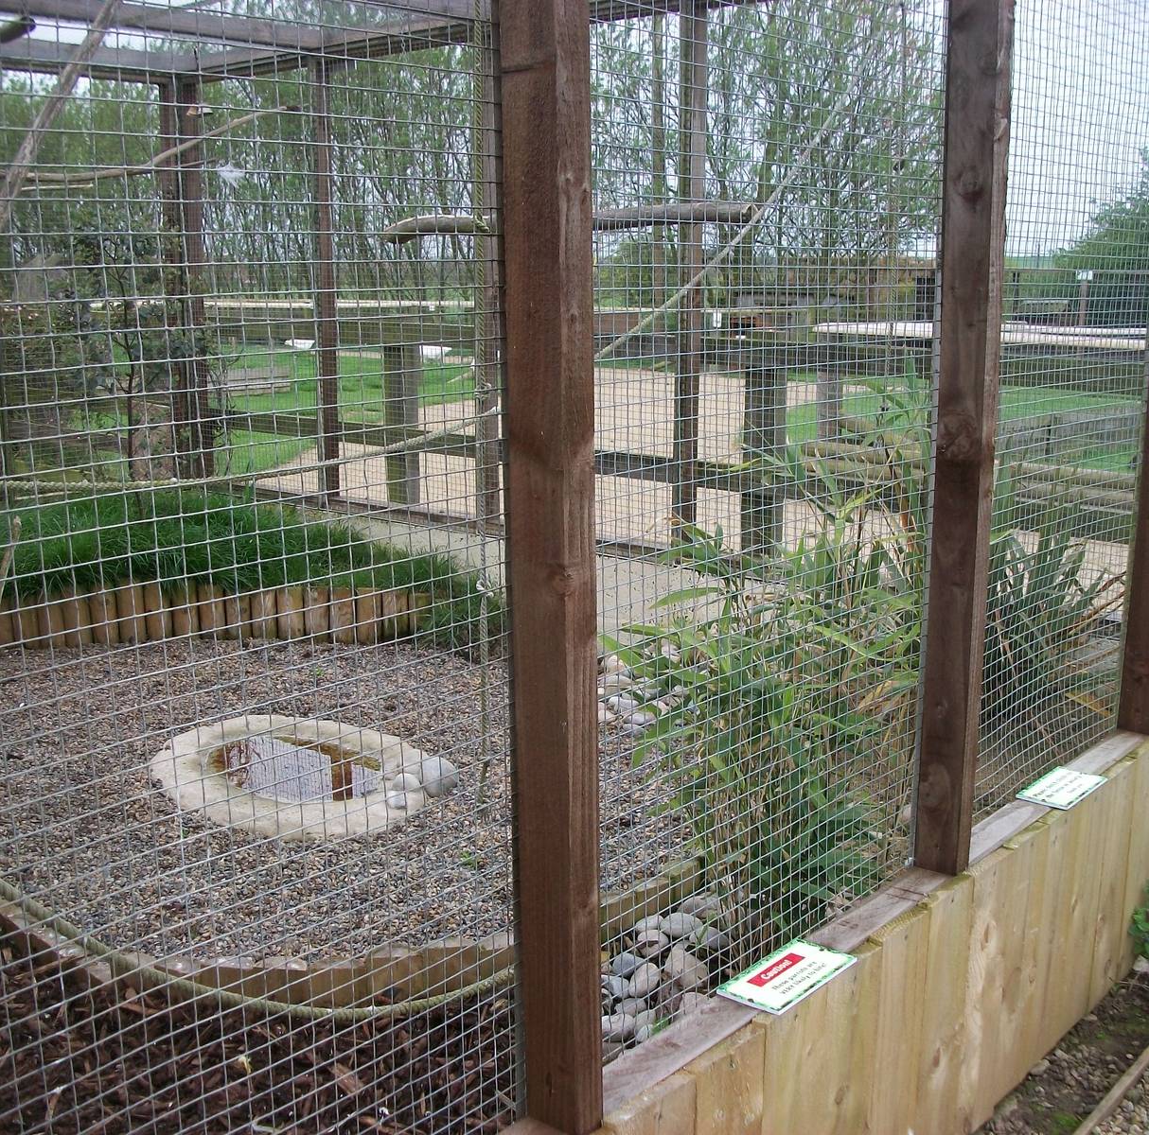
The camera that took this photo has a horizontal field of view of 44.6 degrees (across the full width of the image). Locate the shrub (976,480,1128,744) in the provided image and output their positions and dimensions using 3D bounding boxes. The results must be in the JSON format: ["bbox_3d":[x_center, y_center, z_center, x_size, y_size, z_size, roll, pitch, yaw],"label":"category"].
[{"bbox_3d":[1.166,0.078,3.452,0.434,0.667,0.424,4,13,19],"label":"shrub"}]

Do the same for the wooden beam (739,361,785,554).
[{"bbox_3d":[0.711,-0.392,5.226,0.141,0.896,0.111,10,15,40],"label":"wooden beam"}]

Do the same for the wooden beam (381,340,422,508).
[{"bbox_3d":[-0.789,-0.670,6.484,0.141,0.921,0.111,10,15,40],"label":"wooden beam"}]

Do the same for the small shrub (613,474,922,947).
[{"bbox_3d":[0.370,0.234,2.518,0.576,0.838,0.505,2,12,9],"label":"small shrub"}]

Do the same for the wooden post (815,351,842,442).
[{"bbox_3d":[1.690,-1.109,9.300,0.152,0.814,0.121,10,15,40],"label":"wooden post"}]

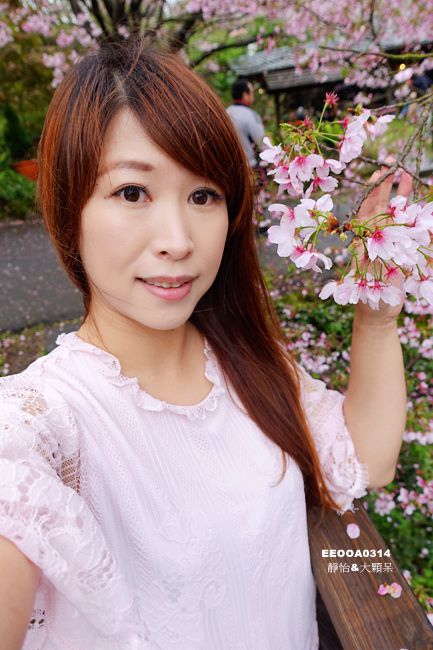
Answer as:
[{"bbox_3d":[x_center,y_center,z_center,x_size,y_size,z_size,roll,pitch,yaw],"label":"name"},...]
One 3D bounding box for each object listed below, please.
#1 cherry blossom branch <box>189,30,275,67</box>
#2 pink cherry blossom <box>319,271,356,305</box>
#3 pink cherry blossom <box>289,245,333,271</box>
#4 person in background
[{"bbox_3d":[0.098,-1.601,2.500,0.500,0.200,0.220,-5,27,0],"label":"cherry blossom branch"},{"bbox_3d":[0.121,-0.038,0.435,0.037,0.033,0.034,-5,27,0],"label":"pink cherry blossom"},{"bbox_3d":[0.094,-0.067,0.435,0.043,0.030,0.036,-5,27,0],"label":"pink cherry blossom"},{"bbox_3d":[0.322,-1.589,4.479,0.500,1.700,0.350,17,34,37],"label":"person in background"}]

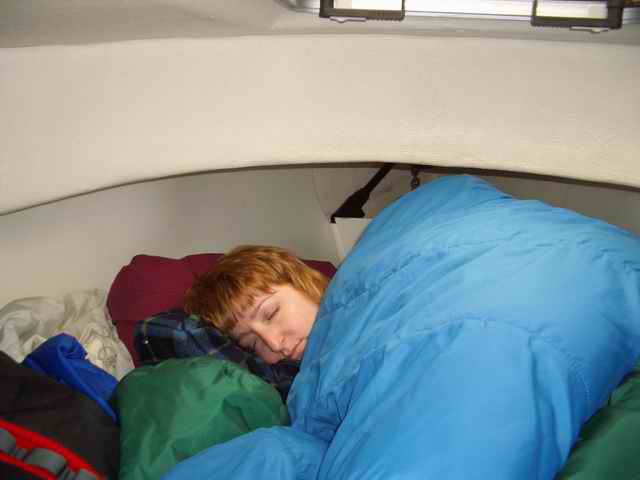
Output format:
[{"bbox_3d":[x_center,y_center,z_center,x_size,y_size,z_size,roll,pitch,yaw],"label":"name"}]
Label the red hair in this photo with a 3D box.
[{"bbox_3d":[-0.117,0.097,1.190,0.210,0.180,0.200,35,23,-15],"label":"red hair"}]

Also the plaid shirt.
[{"bbox_3d":[-0.184,0.196,1.140,0.290,0.130,0.210,2,15,6],"label":"plaid shirt"}]

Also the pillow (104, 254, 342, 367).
[{"bbox_3d":[-0.186,0.131,1.290,0.480,0.180,0.320,0,15,0],"label":"pillow"}]

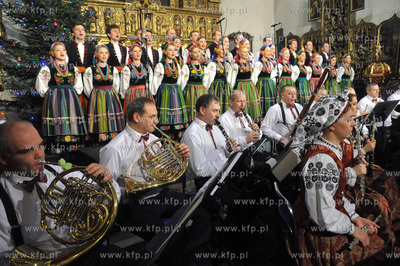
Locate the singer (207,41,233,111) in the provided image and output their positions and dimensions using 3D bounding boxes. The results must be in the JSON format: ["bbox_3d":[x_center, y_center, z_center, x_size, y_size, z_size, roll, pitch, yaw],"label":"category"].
[{"bbox_3d":[0.382,-0.823,5.770,0.580,1.470,0.460,-7,11,-30],"label":"singer"}]

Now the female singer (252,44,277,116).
[{"bbox_3d":[1.350,-0.905,6.424,0.580,1.680,0.520,-7,9,-28],"label":"female singer"}]

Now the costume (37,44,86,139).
[{"bbox_3d":[-2.051,-0.501,4.846,0.700,1.680,0.580,-7,9,-30],"label":"costume"}]

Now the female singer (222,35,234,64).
[{"bbox_3d":[0.582,-1.125,6.614,0.560,1.680,0.500,-7,9,-28],"label":"female singer"}]

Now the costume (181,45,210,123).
[{"bbox_3d":[-0.069,-0.675,5.440,0.580,1.580,0.540,-6,9,-27],"label":"costume"}]

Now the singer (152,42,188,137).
[{"bbox_3d":[-0.443,-0.604,5.156,0.580,1.660,0.470,-8,11,-33],"label":"singer"}]

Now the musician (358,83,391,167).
[{"bbox_3d":[2.799,-0.149,5.241,0.550,1.300,0.740,-4,8,-10],"label":"musician"}]

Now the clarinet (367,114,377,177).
[{"bbox_3d":[1.625,0.118,3.050,0.070,0.620,0.070,-1,8,10],"label":"clarinet"}]

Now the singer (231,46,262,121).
[{"bbox_3d":[0.893,-0.901,6.220,0.600,1.470,0.460,-6,10,-25],"label":"singer"}]

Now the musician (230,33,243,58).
[{"bbox_3d":[0.886,-1.310,7.246,0.540,1.780,0.360,-9,12,-37],"label":"musician"}]

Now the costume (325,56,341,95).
[{"bbox_3d":[3.400,-1.163,8.336,0.540,1.660,0.430,-5,10,-18],"label":"costume"}]

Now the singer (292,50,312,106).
[{"bbox_3d":[2.319,-1.133,7.370,0.560,1.470,0.460,-6,10,-24],"label":"singer"}]

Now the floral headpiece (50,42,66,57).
[{"bbox_3d":[-2.000,-1.177,4.550,0.200,0.190,0.200,-9,11,-40],"label":"floral headpiece"}]

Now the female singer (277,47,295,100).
[{"bbox_3d":[1.836,-1.053,6.870,0.570,1.470,0.460,-6,10,-24],"label":"female singer"}]

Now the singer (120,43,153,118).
[{"bbox_3d":[-0.943,-0.572,4.989,0.600,1.580,0.540,-7,9,-28],"label":"singer"}]

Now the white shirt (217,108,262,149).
[{"bbox_3d":[0.404,-0.005,3.250,0.470,0.530,0.400,-9,12,-35],"label":"white shirt"}]

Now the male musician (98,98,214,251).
[{"bbox_3d":[-0.272,0.401,2.240,0.820,1.290,0.620,3,9,35],"label":"male musician"}]

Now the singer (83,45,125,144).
[{"bbox_3d":[-1.432,-0.587,4.920,0.580,1.470,0.470,-7,11,-28],"label":"singer"}]

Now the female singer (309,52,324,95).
[{"bbox_3d":[2.912,-1.218,8.119,0.560,1.560,0.500,-6,9,-24],"label":"female singer"}]

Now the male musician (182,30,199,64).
[{"bbox_3d":[-0.126,-1.194,6.696,0.540,1.780,0.360,-8,11,-32],"label":"male musician"}]

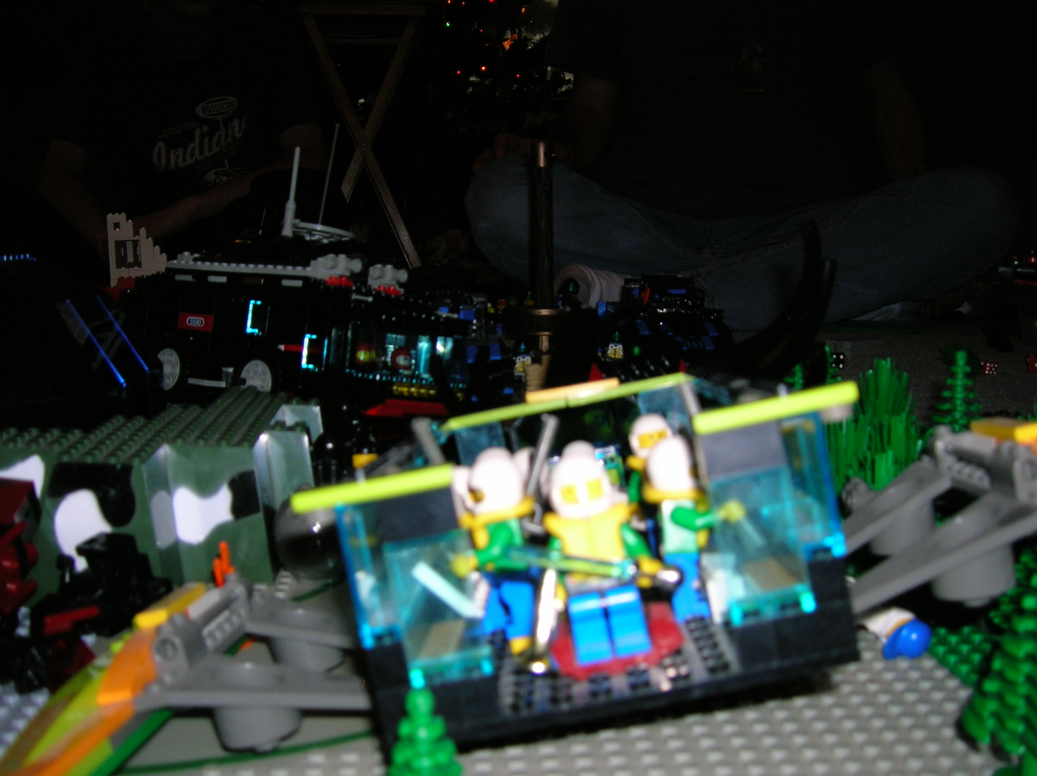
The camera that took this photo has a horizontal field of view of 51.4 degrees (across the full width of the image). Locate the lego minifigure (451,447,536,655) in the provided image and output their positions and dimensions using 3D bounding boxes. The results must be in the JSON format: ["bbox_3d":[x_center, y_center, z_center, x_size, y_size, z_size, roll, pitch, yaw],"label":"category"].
[{"bbox_3d":[-0.005,0.038,0.262,0.019,0.044,0.022,-8,2,-13],"label":"lego minifigure"}]

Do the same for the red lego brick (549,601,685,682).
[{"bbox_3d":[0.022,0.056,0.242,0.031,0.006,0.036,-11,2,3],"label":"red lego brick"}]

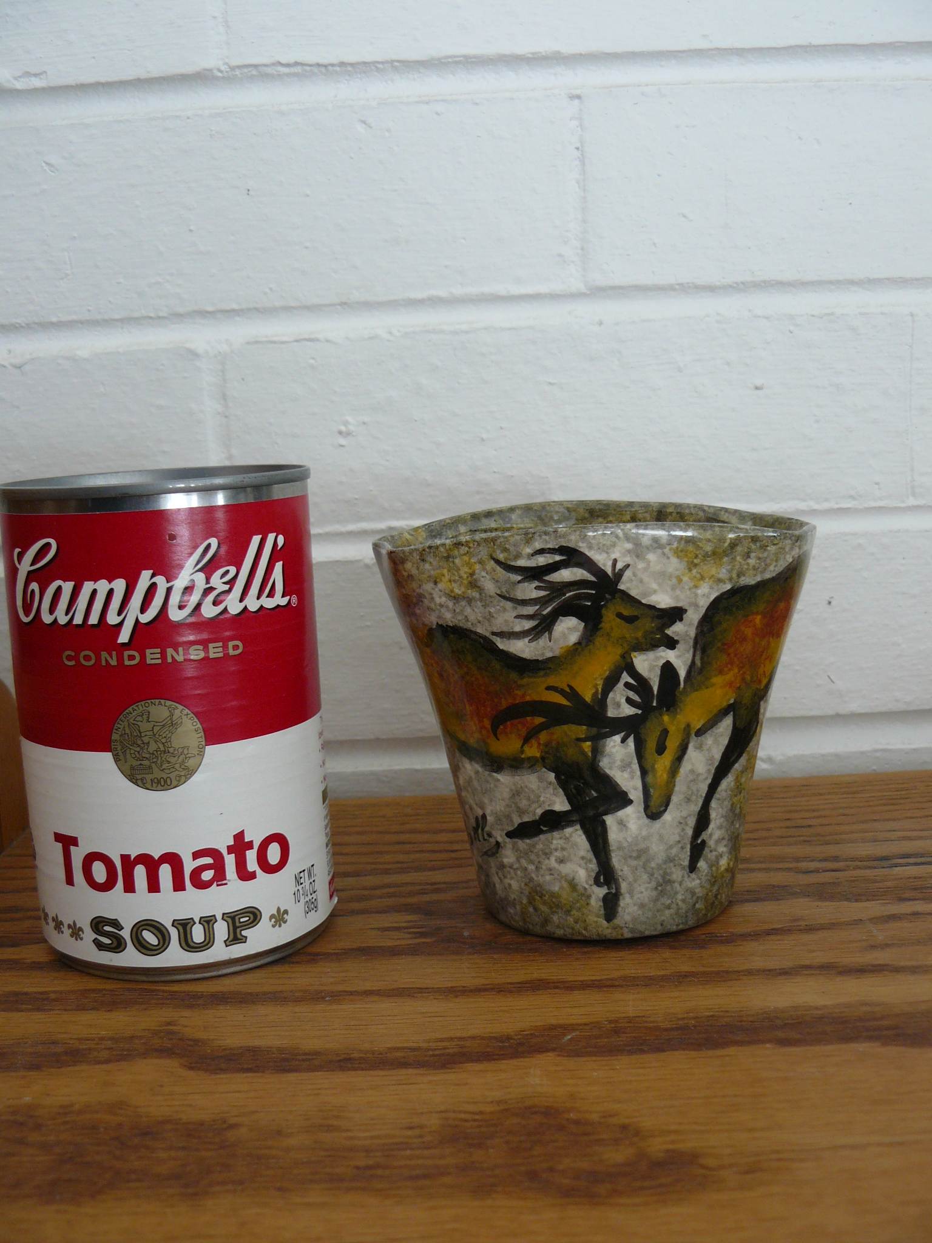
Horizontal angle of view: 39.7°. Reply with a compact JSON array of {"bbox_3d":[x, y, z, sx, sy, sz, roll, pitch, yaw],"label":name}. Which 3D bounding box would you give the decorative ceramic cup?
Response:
[{"bbox_3d":[0.031,0.019,0.297,0.099,0.088,0.061,-3,10,2],"label":"decorative ceramic cup"}]

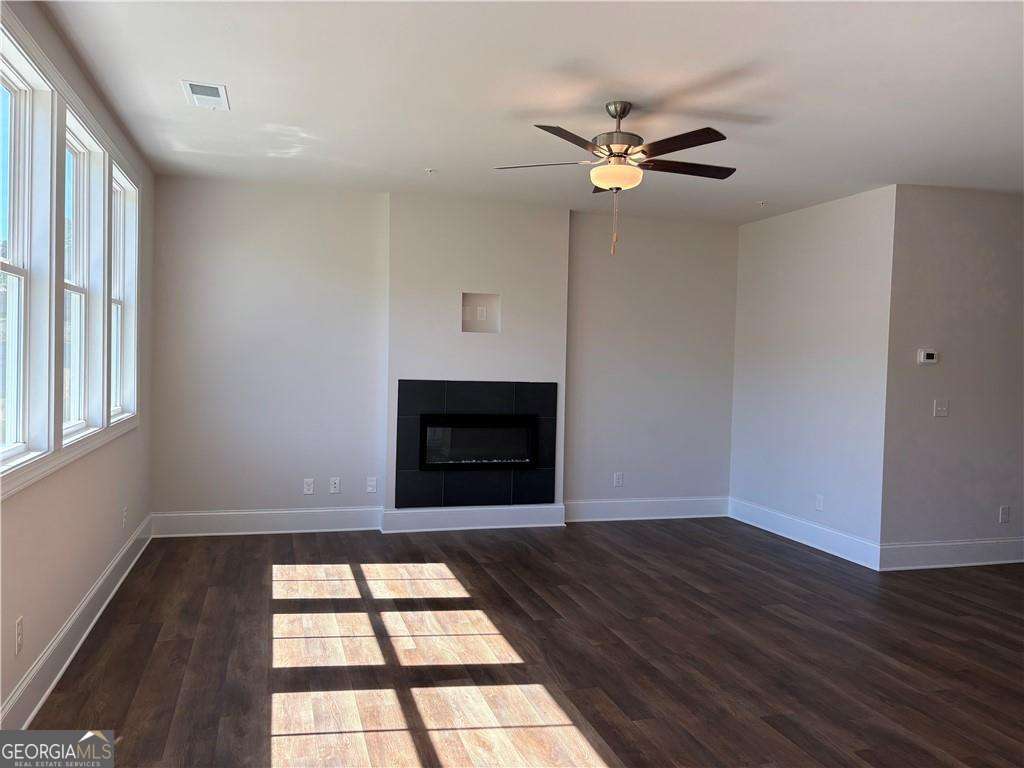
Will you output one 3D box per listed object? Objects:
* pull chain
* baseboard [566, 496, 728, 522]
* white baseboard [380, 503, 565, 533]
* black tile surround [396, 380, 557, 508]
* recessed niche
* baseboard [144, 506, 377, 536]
[{"bbox_3d":[0.527,-0.822,3.934,0.030,0.333,0.025,1,2,-17],"label":"pull chain"},{"bbox_3d":[1.235,1.153,7.074,1.754,0.187,0.025,1,2,-17],"label":"baseboard"},{"bbox_3d":[-0.297,1.129,6.456,1.568,0.187,0.025,1,2,-17],"label":"white baseboard"},{"bbox_3d":[-0.275,0.502,6.441,1.378,1.047,0.025,1,2,-17],"label":"black tile surround"},{"bbox_3d":[-0.268,-0.591,6.462,0.326,0.324,0.100,1,2,-17],"label":"recessed niche"},{"bbox_3d":[-1.913,1.094,6.108,1.757,0.187,0.025,1,2,-17],"label":"baseboard"}]

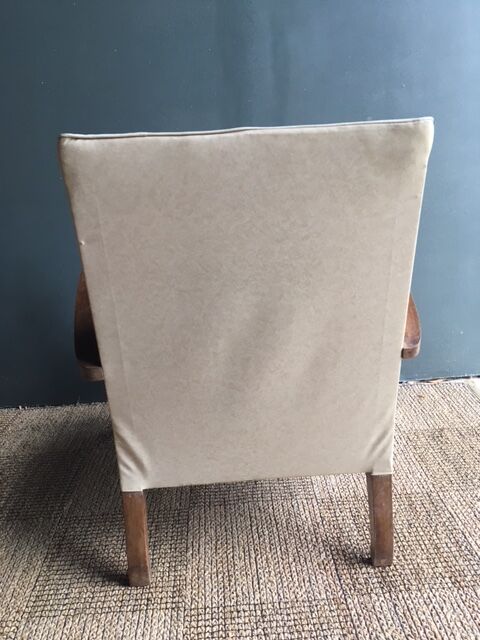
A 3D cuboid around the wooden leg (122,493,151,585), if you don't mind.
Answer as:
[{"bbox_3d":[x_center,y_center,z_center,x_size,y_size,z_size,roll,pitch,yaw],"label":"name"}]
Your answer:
[{"bbox_3d":[-0.203,0.426,1.068,0.039,0.193,0.043,-4,6,-1],"label":"wooden leg"}]

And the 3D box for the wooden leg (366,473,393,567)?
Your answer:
[{"bbox_3d":[0.281,0.394,1.077,0.039,0.193,0.043,-4,6,-1],"label":"wooden leg"}]

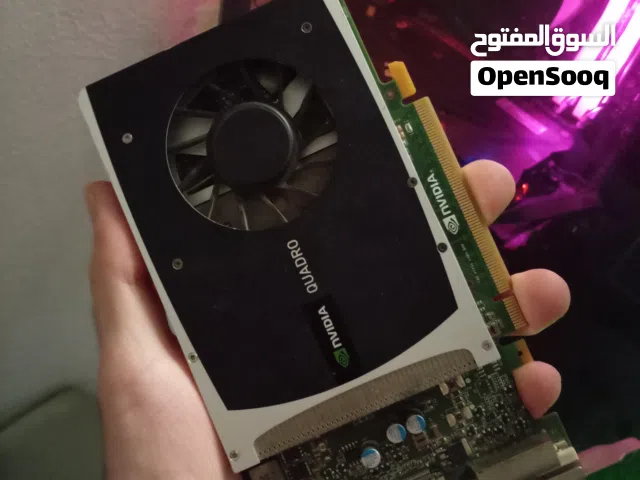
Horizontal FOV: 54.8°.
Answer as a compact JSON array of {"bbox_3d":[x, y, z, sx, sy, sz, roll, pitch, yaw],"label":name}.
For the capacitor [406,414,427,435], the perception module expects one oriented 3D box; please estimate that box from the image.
[{"bbox_3d":[0.031,0.060,0.203,0.006,0.006,0.007,-24,-3,2],"label":"capacitor"}]

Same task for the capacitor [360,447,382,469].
[{"bbox_3d":[0.017,0.071,0.203,0.006,0.006,0.007,-24,-3,2],"label":"capacitor"}]

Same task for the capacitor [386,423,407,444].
[{"bbox_3d":[0.025,0.063,0.203,0.006,0.006,0.007,-24,-3,2],"label":"capacitor"}]

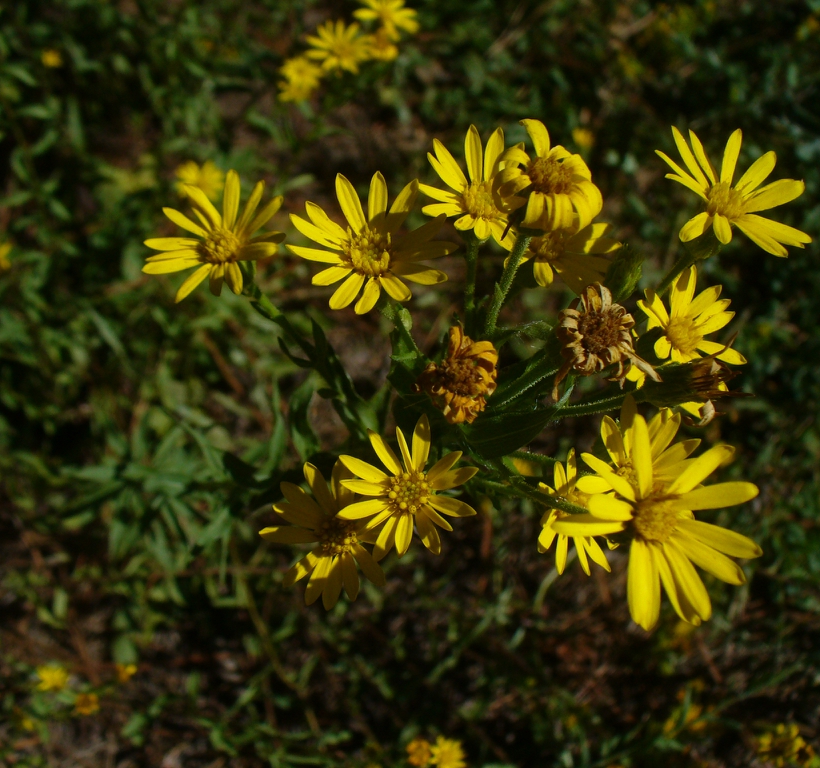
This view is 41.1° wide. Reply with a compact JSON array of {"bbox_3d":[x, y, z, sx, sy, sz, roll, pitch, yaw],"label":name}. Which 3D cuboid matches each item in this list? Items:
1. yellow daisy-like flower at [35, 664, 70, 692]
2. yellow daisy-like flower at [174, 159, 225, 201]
[{"bbox_3d":[-0.245,0.202,0.750,0.025,0.010,0.022,0,63,-6],"label":"yellow daisy-like flower"},{"bbox_3d":[-0.127,-0.123,0.660,0.030,0.012,0.028,0,69,-3],"label":"yellow daisy-like flower"}]

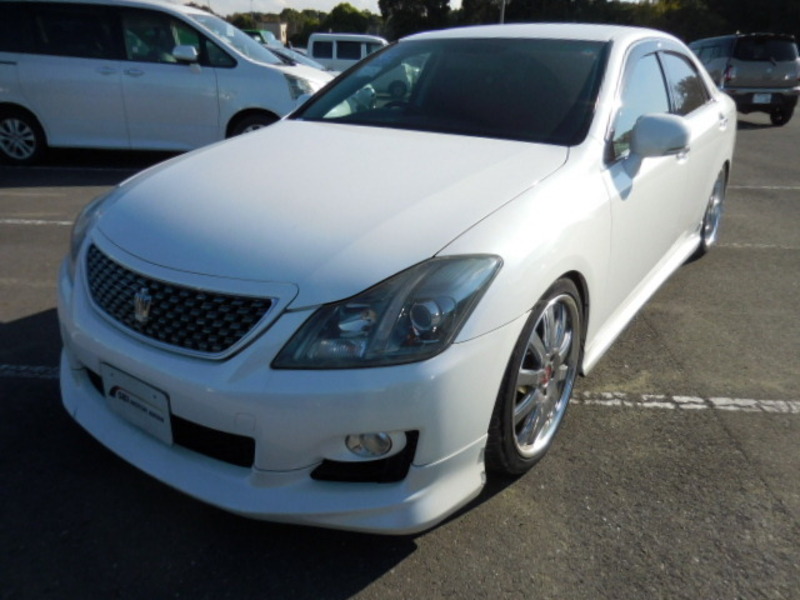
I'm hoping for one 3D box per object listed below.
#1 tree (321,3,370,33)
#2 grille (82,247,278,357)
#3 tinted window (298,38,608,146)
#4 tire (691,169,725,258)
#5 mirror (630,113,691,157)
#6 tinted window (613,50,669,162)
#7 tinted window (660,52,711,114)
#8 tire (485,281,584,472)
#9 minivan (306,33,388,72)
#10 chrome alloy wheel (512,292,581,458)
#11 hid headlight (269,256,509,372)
[{"bbox_3d":[-4.661,-22.744,50.124,5.000,5.313,4.800,1,23,0],"label":"tree"},{"bbox_3d":[-0.680,0.005,1.632,0.830,0.200,0.120,16,27,32],"label":"grille"},{"bbox_3d":[0.230,-0.966,2.575,1.460,0.130,0.850,16,54,32],"label":"tinted window"},{"bbox_3d":[2.051,-0.667,4.043,0.245,0.650,0.650,16,27,32],"label":"tire"},{"bbox_3d":[0.952,-0.603,2.111,0.230,0.165,0.140,16,27,32],"label":"mirror"},{"bbox_3d":[0.982,-0.846,2.403,0.080,0.430,0.930,-11,11,40],"label":"tinted window"},{"bbox_3d":[1.586,-1.191,3.162,0.080,0.340,1.050,-11,11,40],"label":"tinted window"},{"bbox_3d":[0.378,0.213,1.909,0.245,0.650,0.650,16,27,32],"label":"tire"},{"bbox_3d":[-1.098,-7.608,18.802,3.395,1.880,1.475,6,23,12],"label":"minivan"},{"bbox_3d":[0.401,0.220,1.894,0.200,0.535,0.535,16,27,32],"label":"chrome alloy wheel"},{"bbox_3d":[-0.006,0.031,1.468,0.600,0.260,0.230,-1,23,-4],"label":"hid headlight"}]

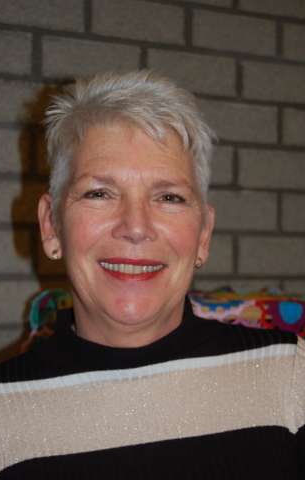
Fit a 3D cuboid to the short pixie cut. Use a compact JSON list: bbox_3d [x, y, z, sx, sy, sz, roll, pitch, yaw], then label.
[{"bbox_3d":[-0.022,-0.085,0.845,0.166,0.174,0.195,4,-8,-5],"label":"short pixie cut"}]

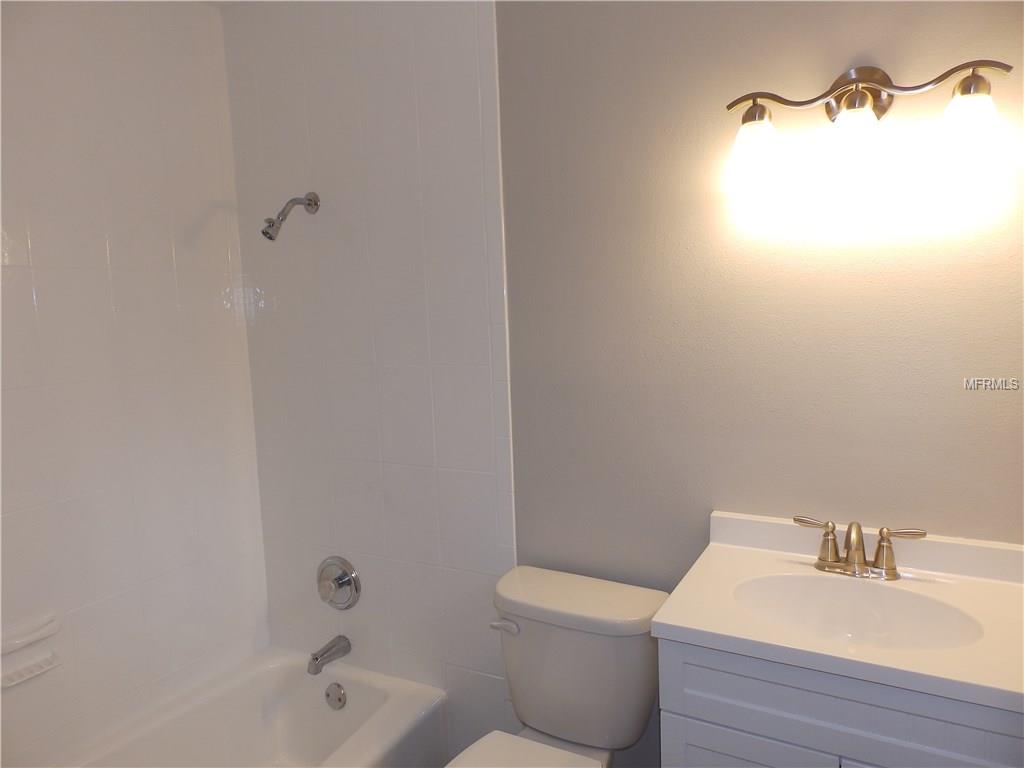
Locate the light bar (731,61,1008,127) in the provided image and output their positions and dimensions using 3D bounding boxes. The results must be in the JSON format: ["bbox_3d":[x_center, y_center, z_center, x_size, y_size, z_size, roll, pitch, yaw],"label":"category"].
[{"bbox_3d":[0.672,-0.568,1.263,0.472,0.113,0.115,3,7,29],"label":"light bar"}]

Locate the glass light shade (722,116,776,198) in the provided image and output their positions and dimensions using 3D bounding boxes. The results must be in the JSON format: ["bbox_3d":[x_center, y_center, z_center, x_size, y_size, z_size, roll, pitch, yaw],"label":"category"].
[{"bbox_3d":[0.493,-0.462,1.324,0.115,0.140,0.115,1,6,29],"label":"glass light shade"}]

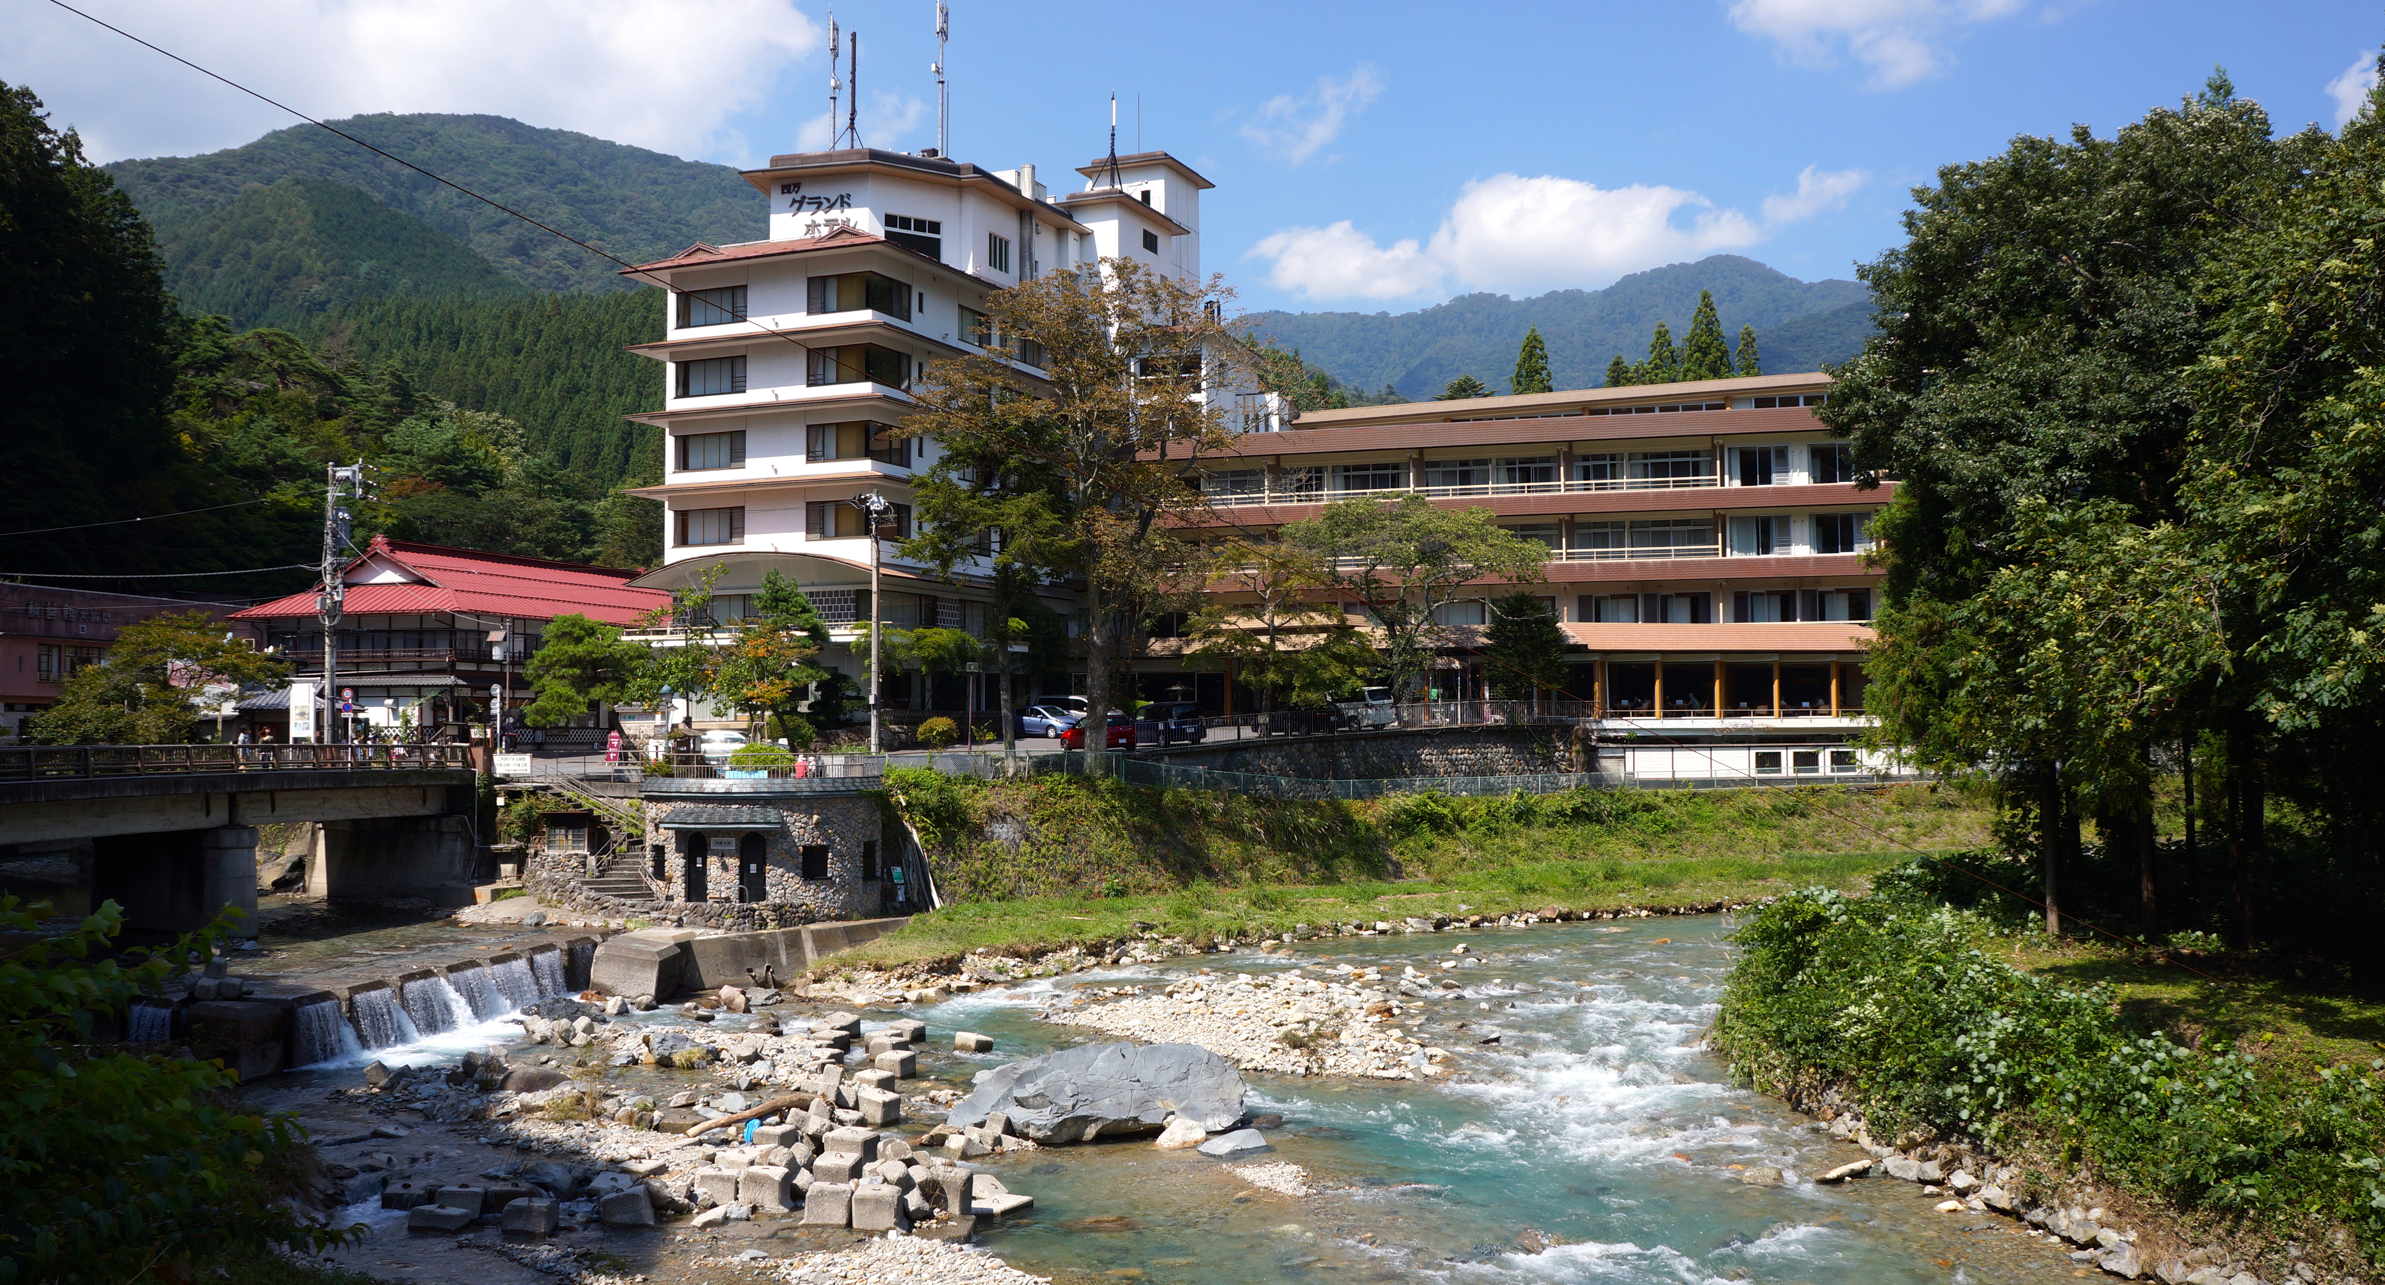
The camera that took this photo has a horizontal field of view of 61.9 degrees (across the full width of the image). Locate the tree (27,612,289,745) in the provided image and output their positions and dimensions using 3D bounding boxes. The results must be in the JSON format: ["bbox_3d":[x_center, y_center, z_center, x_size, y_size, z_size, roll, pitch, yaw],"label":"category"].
[{"bbox_3d":[-43.164,2.092,83.002,9.600,6.687,8.000,1,-3,-27],"label":"tree"}]

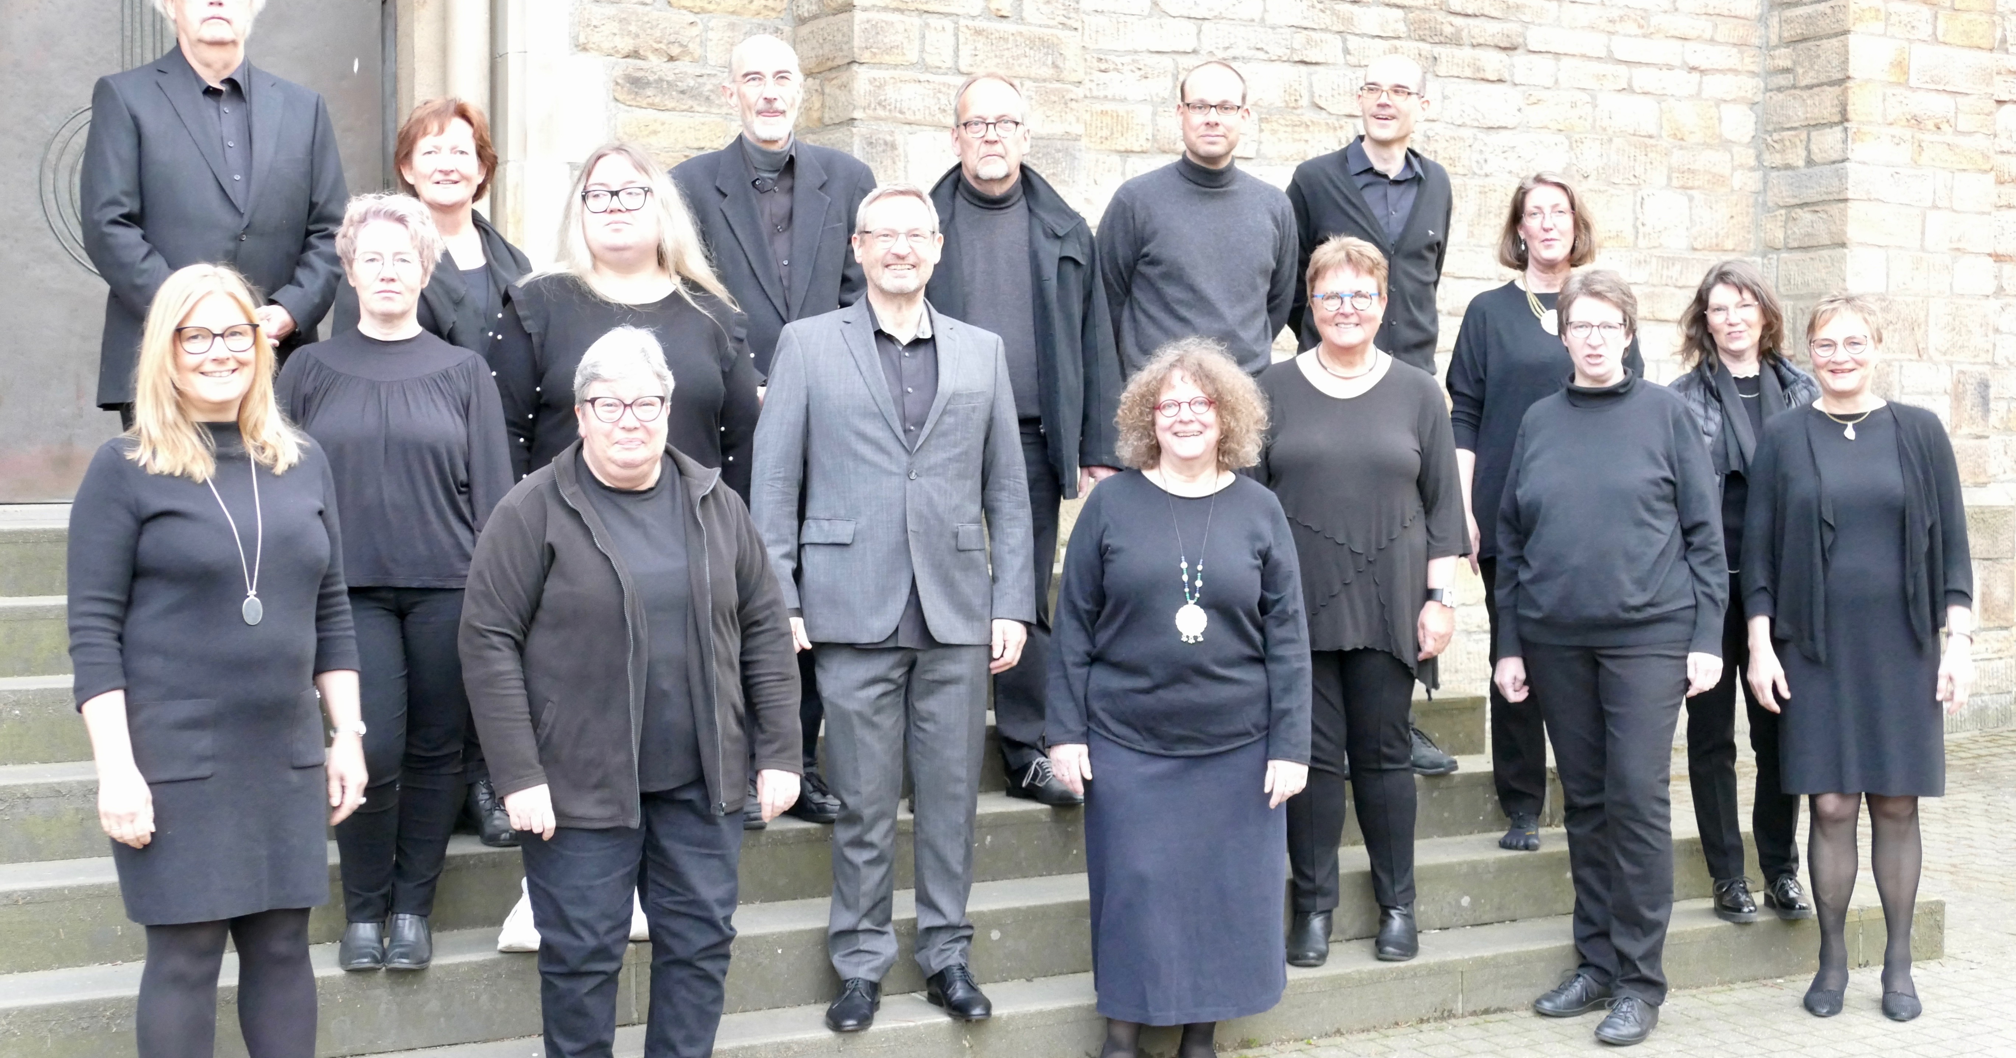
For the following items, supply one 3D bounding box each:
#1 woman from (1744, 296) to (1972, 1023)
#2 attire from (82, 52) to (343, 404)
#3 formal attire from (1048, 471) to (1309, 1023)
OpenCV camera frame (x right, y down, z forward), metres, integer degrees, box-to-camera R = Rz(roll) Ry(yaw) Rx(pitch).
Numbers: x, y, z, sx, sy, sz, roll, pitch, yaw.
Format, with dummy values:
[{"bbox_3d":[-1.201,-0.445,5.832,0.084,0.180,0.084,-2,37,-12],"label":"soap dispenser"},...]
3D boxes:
[{"bbox_3d":[1.992,0.300,6.060,0.520,1.680,0.310,0,2,15],"label":"woman"},{"bbox_3d":[-1.740,-0.654,5.639,0.560,0.777,0.360,-1,2,-32],"label":"attire"},{"bbox_3d":[0.358,0.463,5.398,0.540,1.157,0.380,0,2,0],"label":"formal attire"}]

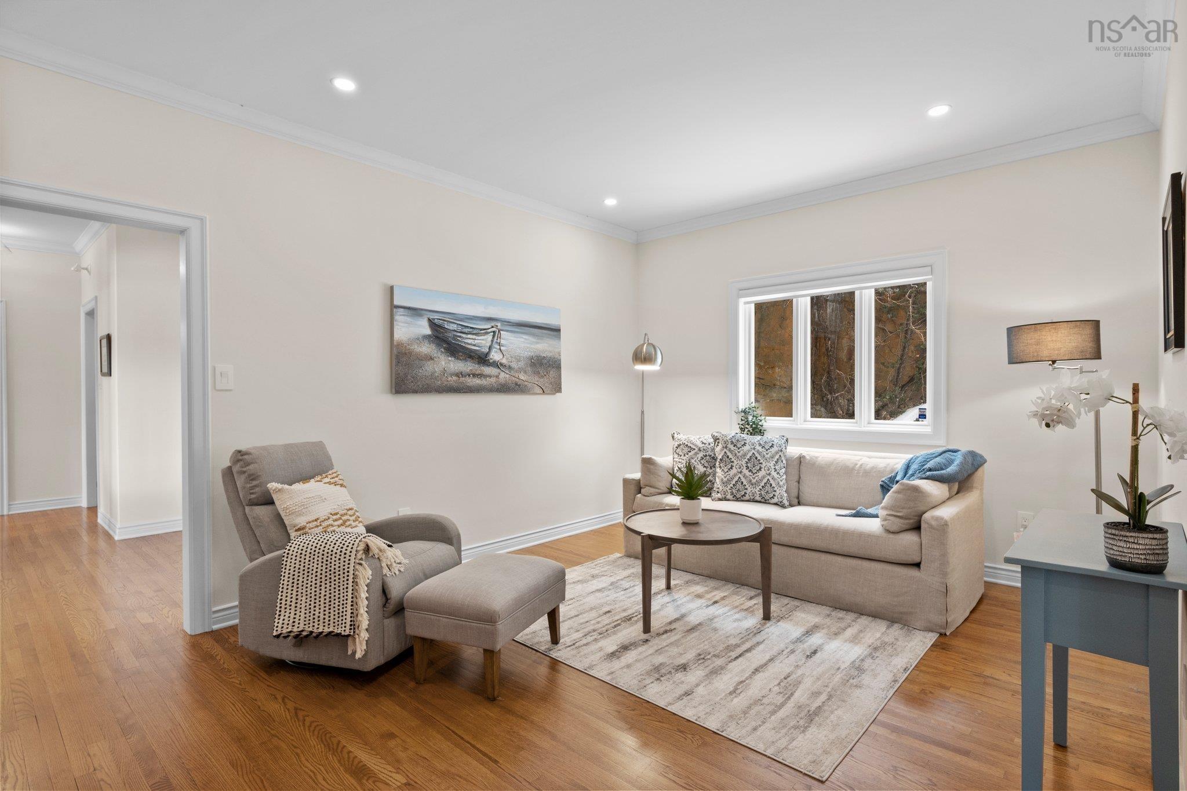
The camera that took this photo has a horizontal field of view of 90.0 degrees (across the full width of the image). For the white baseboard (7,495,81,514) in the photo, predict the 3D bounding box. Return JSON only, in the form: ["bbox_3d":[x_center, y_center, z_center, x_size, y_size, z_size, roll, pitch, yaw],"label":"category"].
[{"bbox_3d":[-5.696,1.138,6.168,0.020,0.110,0.570,0,0,42],"label":"white baseboard"}]

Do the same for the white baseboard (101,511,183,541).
[{"bbox_3d":[-4.227,1.155,5.499,1.080,0.116,0.470,0,0,42],"label":"white baseboard"}]

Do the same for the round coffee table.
[{"bbox_3d":[0.548,0.944,3.250,0.780,0.510,0.780,0,0,0],"label":"round coffee table"}]

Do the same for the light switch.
[{"bbox_3d":[-1.932,-0.091,3.107,0.010,0.128,0.086,0,0,42],"label":"light switch"}]

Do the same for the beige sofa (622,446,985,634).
[{"bbox_3d":[1.279,0.783,3.996,2.130,0.820,0.870,0,0,42],"label":"beige sofa"}]

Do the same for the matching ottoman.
[{"bbox_3d":[-0.458,0.996,2.670,0.455,0.420,0.620,0,0,23],"label":"matching ottoman"}]

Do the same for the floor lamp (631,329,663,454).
[{"bbox_3d":[0.457,0.319,5.220,0.270,1.730,0.430,0,0,-6],"label":"floor lamp"}]

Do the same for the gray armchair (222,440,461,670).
[{"bbox_3d":[-1.255,0.729,3.009,1.000,0.950,0.720,0,0,21],"label":"gray armchair"}]

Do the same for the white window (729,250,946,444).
[{"bbox_3d":[1.772,-0.318,4.508,1.610,1.300,0.120,0,0,42],"label":"white window"}]

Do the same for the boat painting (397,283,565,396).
[{"bbox_3d":[-0.782,-0.361,4.359,0.040,0.690,1.500,0,0,42],"label":"boat painting"}]

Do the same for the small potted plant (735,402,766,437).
[{"bbox_3d":[1.250,0.224,4.701,0.220,0.340,0.220,0,0,42],"label":"small potted plant"}]

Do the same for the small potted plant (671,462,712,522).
[{"bbox_3d":[0.557,0.550,3.380,0.235,0.333,0.225,0,0,0],"label":"small potted plant"}]

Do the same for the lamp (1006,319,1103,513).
[{"bbox_3d":[2.537,0.406,3.170,0.500,1.580,0.400,0,0,42],"label":"lamp"}]

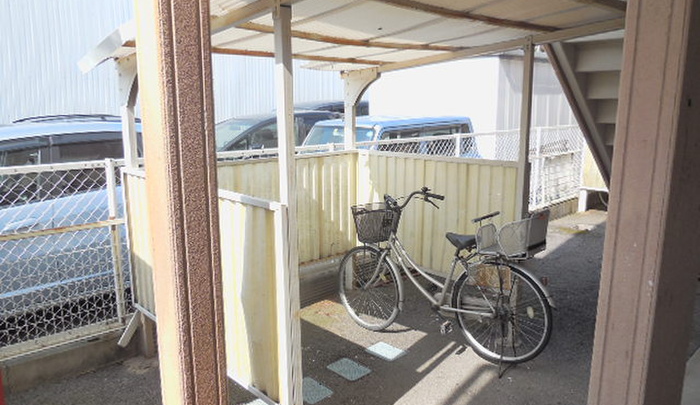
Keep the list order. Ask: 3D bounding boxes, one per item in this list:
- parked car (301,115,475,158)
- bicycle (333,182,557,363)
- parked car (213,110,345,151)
[{"bbox_3d":[0.358,-0.453,7.124,1.520,1.540,3.500,10,15,43],"label":"parked car"},{"bbox_3d":[0.553,0.494,3.539,1.810,1.100,0.560,9,15,41],"label":"bicycle"},{"bbox_3d":[-1.584,-0.875,9.353,1.700,1.540,4.400,10,15,43],"label":"parked car"}]

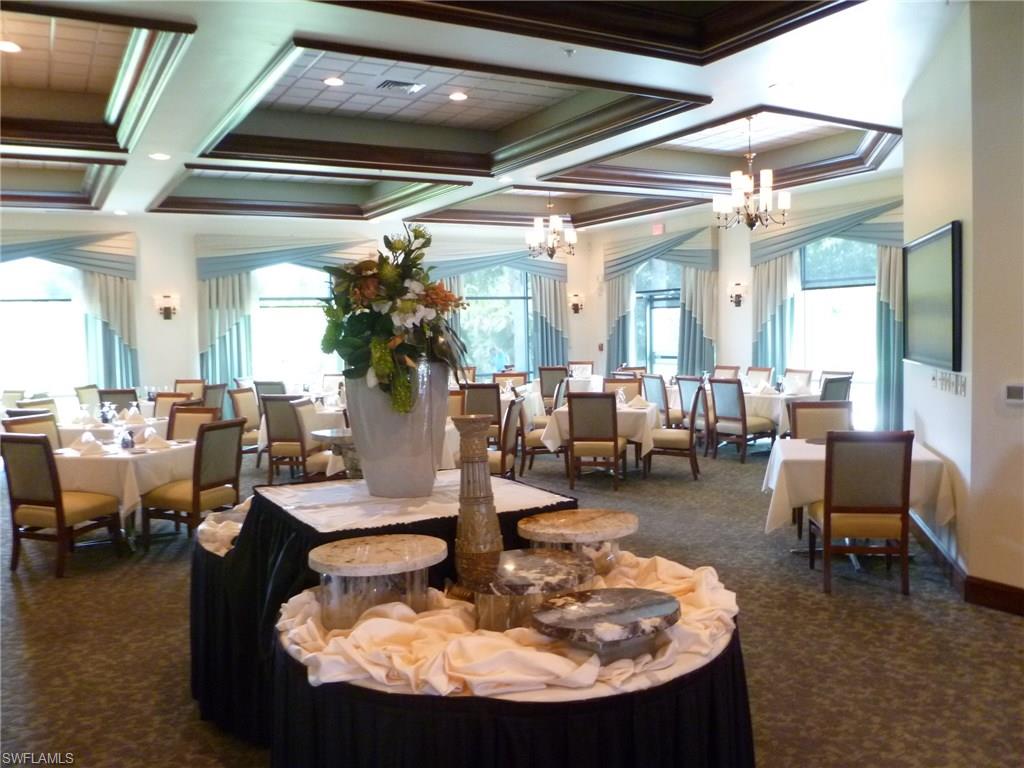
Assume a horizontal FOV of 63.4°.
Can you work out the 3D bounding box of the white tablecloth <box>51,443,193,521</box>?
[{"bbox_3d":[-3.128,0.872,6.671,0.970,0.760,0.970,0,4,15],"label":"white tablecloth"}]

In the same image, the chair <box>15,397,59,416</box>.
[{"bbox_3d":[-4.777,0.670,8.771,0.600,0.980,0.520,0,4,18],"label":"chair"}]

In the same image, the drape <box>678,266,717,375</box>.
[{"bbox_3d":[2.914,-0.575,12.940,0.180,2.480,0.850,-4,5,-29],"label":"drape"}]

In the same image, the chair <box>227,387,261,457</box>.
[{"bbox_3d":[-3.006,0.531,9.931,0.600,0.965,0.490,0,4,19],"label":"chair"}]

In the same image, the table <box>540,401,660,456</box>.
[{"bbox_3d":[1.042,0.476,8.897,1.120,0.470,1.120,0,4,15],"label":"table"}]

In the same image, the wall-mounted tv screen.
[{"bbox_3d":[2.809,-0.568,5.624,0.070,0.860,1.600,0,4,16],"label":"wall-mounted tv screen"}]

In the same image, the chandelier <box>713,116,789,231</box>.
[{"bbox_3d":[2.625,-2.322,9.165,0.870,1.230,0.870,-4,5,-29],"label":"chandelier"}]

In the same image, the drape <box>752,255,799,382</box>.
[{"bbox_3d":[3.667,-0.533,11.467,0.160,2.540,0.900,-4,5,-28],"label":"drape"}]

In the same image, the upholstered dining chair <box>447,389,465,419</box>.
[{"bbox_3d":[-0.794,0.571,8.618,0.490,0.965,0.600,0,4,16],"label":"upholstered dining chair"}]

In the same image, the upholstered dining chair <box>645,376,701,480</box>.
[{"bbox_3d":[1.727,0.503,8.845,0.600,0.980,0.520,0,4,15],"label":"upholstered dining chair"}]

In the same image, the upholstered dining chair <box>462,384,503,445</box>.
[{"bbox_3d":[-0.280,0.475,9.858,0.495,0.960,0.585,0,4,15],"label":"upholstered dining chair"}]

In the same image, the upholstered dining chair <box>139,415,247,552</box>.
[{"bbox_3d":[-2.452,0.769,6.450,0.585,0.960,0.495,0,4,22],"label":"upholstered dining chair"}]

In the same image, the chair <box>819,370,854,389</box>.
[{"bbox_3d":[3.836,0.347,10.306,0.580,0.965,0.490,-4,5,-29],"label":"chair"}]

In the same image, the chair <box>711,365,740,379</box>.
[{"bbox_3d":[2.893,0.261,11.922,0.600,0.980,0.520,-4,5,-31],"label":"chair"}]

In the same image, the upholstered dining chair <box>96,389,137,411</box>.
[{"bbox_3d":[-4.825,0.551,10.476,0.495,0.960,0.585,-1,4,4],"label":"upholstered dining chair"}]

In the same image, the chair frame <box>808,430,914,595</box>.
[{"bbox_3d":[2.132,0.744,5.083,0.495,0.960,0.585,-1,4,12],"label":"chair frame"}]

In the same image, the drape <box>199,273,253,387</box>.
[{"bbox_3d":[-4.297,-0.392,12.585,0.800,2.530,0.180,-4,5,-29],"label":"drape"}]

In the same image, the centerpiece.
[{"bbox_3d":[-0.481,-0.100,3.419,0.590,1.104,0.520,-2,4,-8],"label":"centerpiece"}]

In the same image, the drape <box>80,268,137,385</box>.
[{"bbox_3d":[-5.751,-0.333,11.995,0.760,2.560,0.160,-4,5,-28],"label":"drape"}]

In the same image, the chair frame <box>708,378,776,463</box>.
[{"bbox_3d":[2.746,0.408,9.830,0.580,0.965,0.490,-4,5,-33],"label":"chair frame"}]

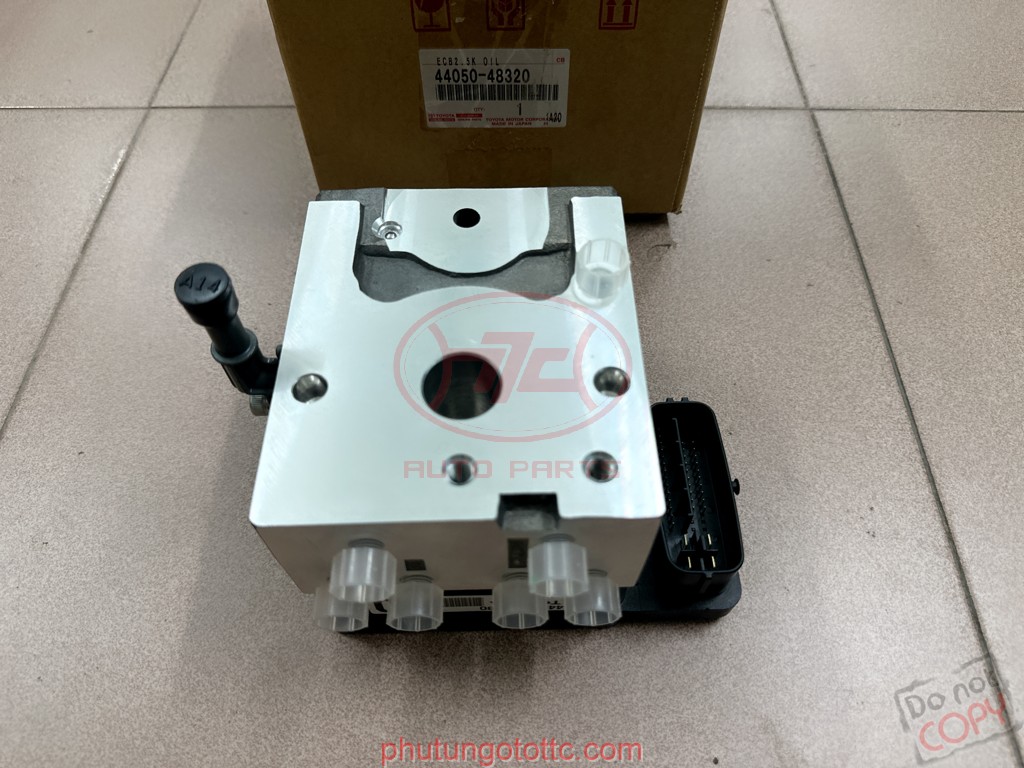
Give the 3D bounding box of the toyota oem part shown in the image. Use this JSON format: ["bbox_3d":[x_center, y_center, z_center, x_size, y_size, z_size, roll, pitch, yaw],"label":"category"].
[{"bbox_3d":[-0.006,0.014,0.309,0.219,0.155,0.176,-1,57,0],"label":"toyota oem part"}]

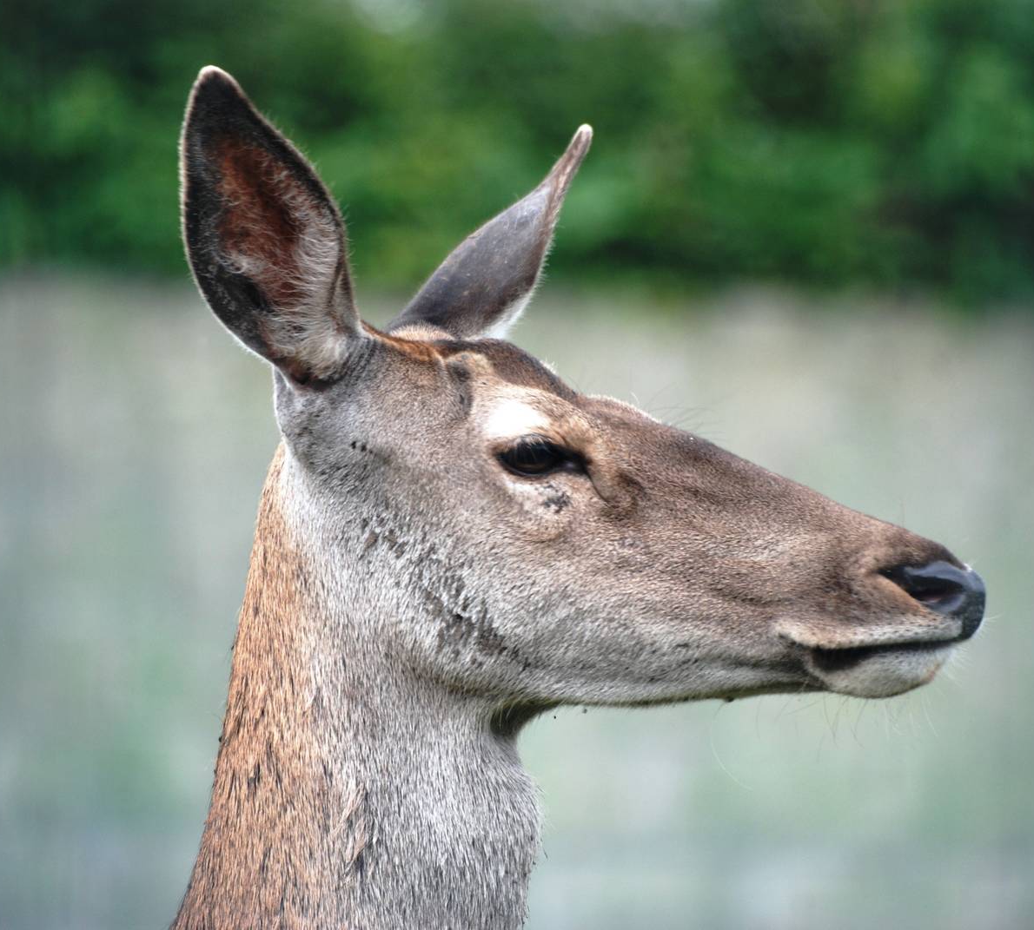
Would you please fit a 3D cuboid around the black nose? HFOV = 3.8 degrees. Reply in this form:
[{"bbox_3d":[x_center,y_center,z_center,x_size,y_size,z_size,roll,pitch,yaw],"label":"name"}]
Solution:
[{"bbox_3d":[0.202,0.065,7.580,0.048,0.037,0.056,10,0,5],"label":"black nose"}]

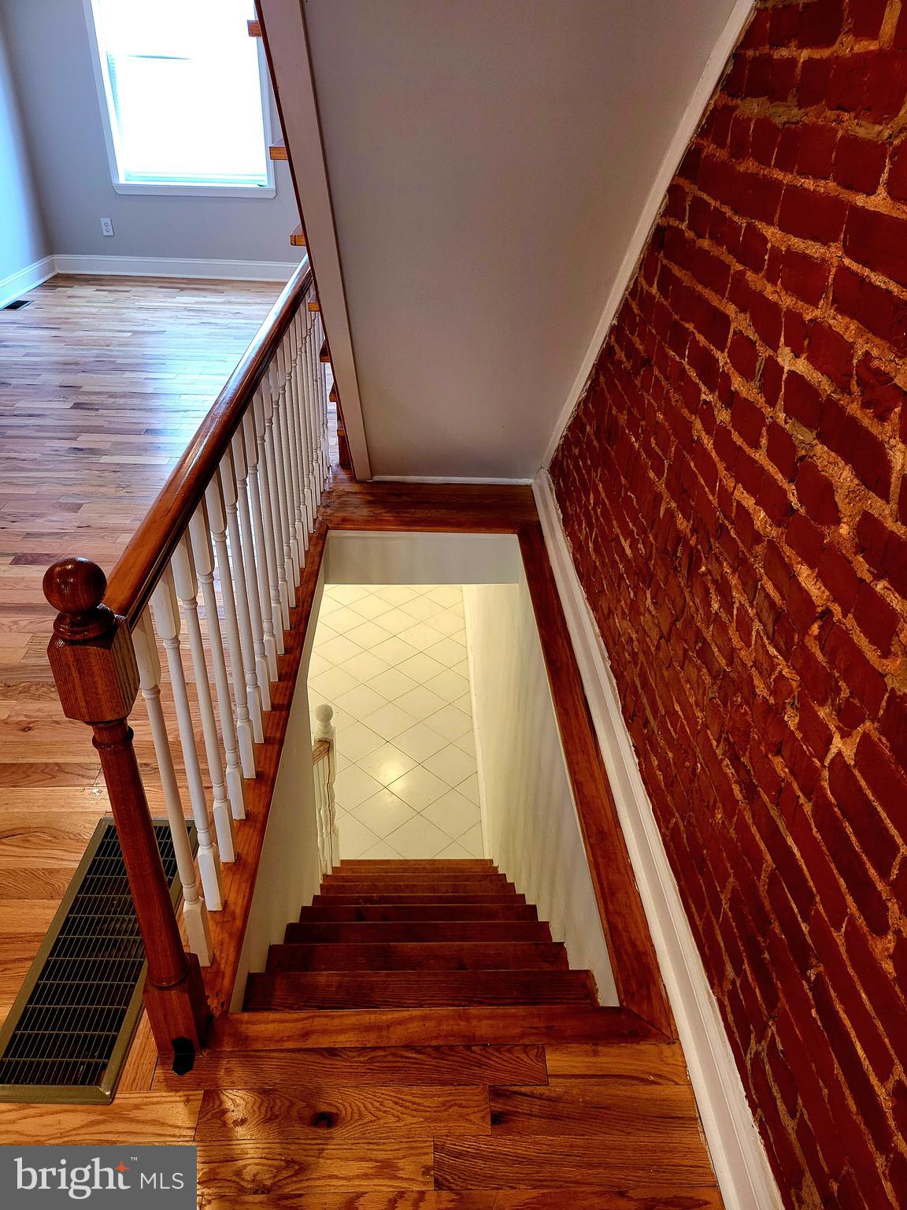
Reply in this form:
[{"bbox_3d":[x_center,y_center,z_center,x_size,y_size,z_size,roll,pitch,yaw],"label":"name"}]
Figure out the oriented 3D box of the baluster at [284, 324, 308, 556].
[{"bbox_3d":[-0.552,-0.579,2.992,0.031,0.860,0.031,1,32,-3],"label":"baluster"}]

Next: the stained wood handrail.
[{"bbox_3d":[-0.521,-0.692,2.308,0.060,0.064,2.727,1,32,-3],"label":"stained wood handrail"}]

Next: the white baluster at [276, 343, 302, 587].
[{"bbox_3d":[-0.544,-0.433,2.762,0.031,0.860,0.031,1,32,-3],"label":"white baluster"}]

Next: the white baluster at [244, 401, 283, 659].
[{"bbox_3d":[-0.526,-0.215,2.386,0.033,0.859,0.033,1,33,-2],"label":"white baluster"}]

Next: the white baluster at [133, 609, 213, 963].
[{"bbox_3d":[-0.498,0.370,1.497,0.031,0.860,0.031,1,32,-3],"label":"white baluster"}]

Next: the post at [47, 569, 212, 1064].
[{"bbox_3d":[-0.481,0.377,1.299,0.080,1.034,0.080,1,33,-2],"label":"post"}]

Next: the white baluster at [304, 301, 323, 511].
[{"bbox_3d":[-0.565,-0.798,3.337,0.031,0.860,0.031,1,32,-3],"label":"white baluster"}]

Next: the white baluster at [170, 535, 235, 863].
[{"bbox_3d":[-0.507,0.224,1.727,0.031,0.860,0.031,1,32,-3],"label":"white baluster"}]

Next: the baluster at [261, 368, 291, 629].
[{"bbox_3d":[-0.536,-0.287,2.532,0.031,0.860,0.031,1,32,-3],"label":"baluster"}]

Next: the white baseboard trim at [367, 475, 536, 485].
[{"bbox_3d":[-0.003,-0.559,3.737,0.729,0.022,0.016,1,33,-2],"label":"white baseboard trim"}]

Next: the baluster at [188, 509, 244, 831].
[{"bbox_3d":[-0.507,0.146,1.821,0.033,0.859,0.033,1,33,-2],"label":"baluster"}]

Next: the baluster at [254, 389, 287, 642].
[{"bbox_3d":[-0.531,-0.214,2.417,0.031,0.860,0.031,1,32,-3],"label":"baluster"}]

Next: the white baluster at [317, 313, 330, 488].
[{"bbox_3d":[-0.565,-0.938,3.515,0.033,0.859,0.033,1,33,-2],"label":"white baluster"}]

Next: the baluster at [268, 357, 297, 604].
[{"bbox_3d":[-0.534,-0.360,2.612,0.033,0.859,0.033,1,33,-2],"label":"baluster"}]

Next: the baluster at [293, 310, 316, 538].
[{"bbox_3d":[-0.549,-0.649,3.063,0.033,0.859,0.033,1,33,-2],"label":"baluster"}]

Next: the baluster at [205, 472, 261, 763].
[{"bbox_3d":[-0.510,0.074,1.934,0.033,0.859,0.033,1,33,-2],"label":"baluster"}]

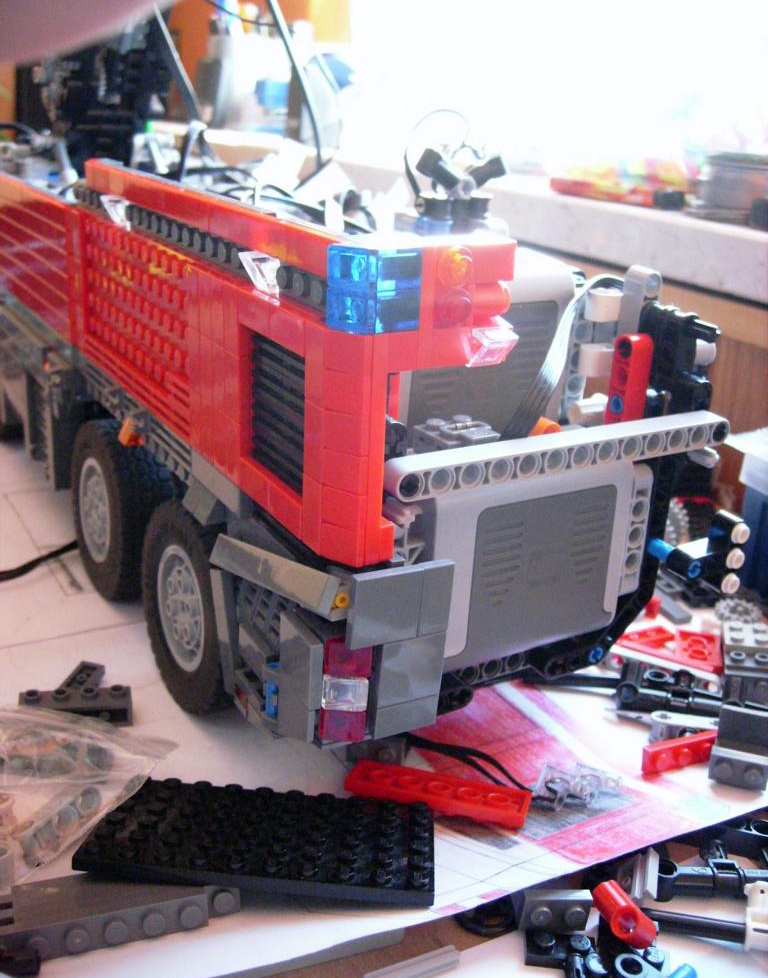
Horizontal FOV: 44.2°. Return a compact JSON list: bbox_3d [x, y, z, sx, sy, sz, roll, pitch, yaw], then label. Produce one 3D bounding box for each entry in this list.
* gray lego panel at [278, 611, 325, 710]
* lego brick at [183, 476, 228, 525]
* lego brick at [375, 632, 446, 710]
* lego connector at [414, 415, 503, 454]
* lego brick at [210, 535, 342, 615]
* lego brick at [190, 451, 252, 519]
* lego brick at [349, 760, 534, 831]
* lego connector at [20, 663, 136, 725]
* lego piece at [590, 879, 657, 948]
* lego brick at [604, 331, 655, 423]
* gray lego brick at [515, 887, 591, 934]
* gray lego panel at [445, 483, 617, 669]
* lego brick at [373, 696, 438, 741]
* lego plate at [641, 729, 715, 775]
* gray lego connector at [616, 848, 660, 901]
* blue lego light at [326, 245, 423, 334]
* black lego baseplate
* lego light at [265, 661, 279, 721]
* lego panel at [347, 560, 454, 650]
[{"bbox_3d":[-0.018,0.037,0.204,0.003,0.016,0.016,-10,26,-29],"label":"gray lego panel"},{"bbox_3d":[-0.043,0.002,0.226,0.005,0.008,0.016,-9,23,-30],"label":"lego brick"},{"bbox_3d":[0.006,0.039,0.209,0.016,0.016,0.003,-6,23,-30],"label":"lego brick"},{"bbox_3d":[0.017,-0.011,0.225,0.016,0.008,0.016,-10,26,-29],"label":"lego connector"},{"bbox_3d":[-0.025,0.019,0.215,0.032,0.008,0.003,19,2,29],"label":"lego brick"},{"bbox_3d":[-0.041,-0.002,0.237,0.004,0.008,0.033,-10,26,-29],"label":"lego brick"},{"bbox_3d":[0.015,0.082,0.254,0.048,0.005,0.016,7,5,14],"label":"lego brick"},{"bbox_3d":[-0.093,0.061,0.287,0.032,0.009,0.023,-1,20,-11],"label":"lego connector"},{"bbox_3d":[0.058,0.103,0.229,0.007,0.008,0.016,-48,29,-3],"label":"lego piece"},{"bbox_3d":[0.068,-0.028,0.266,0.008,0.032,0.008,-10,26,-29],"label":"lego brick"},{"bbox_3d":[0.040,0.098,0.220,0.016,0.008,0.005,5,14,-10],"label":"gray lego brick"},{"bbox_3d":[0.039,0.022,0.248,0.052,0.044,0.006,-10,26,-29],"label":"gray lego panel"},{"bbox_3d":[0.004,0.050,0.212,0.016,0.008,0.003,-6,23,-30],"label":"lego brick"},{"bbox_3d":[0.085,0.076,0.270,0.024,0.008,0.005,-5,20,-23],"label":"lego plate"},{"bbox_3d":[0.063,0.096,0.235,0.009,0.013,0.005,-5,22,-22],"label":"gray lego connector"},{"bbox_3d":[-0.002,-0.038,0.178,0.017,0.016,0.009,-9,23,-30],"label":"blue lego light"},{"bbox_3d":[-0.028,0.084,0.232,0.080,0.005,0.048,5,3,0],"label":"black lego baseplate"},{"bbox_3d":[-0.025,0.046,0.216,0.005,0.013,0.005,-9,23,-30],"label":"lego light"},{"bbox_3d":[0.004,0.025,0.201,0.024,0.016,0.003,-6,23,-30],"label":"lego panel"}]

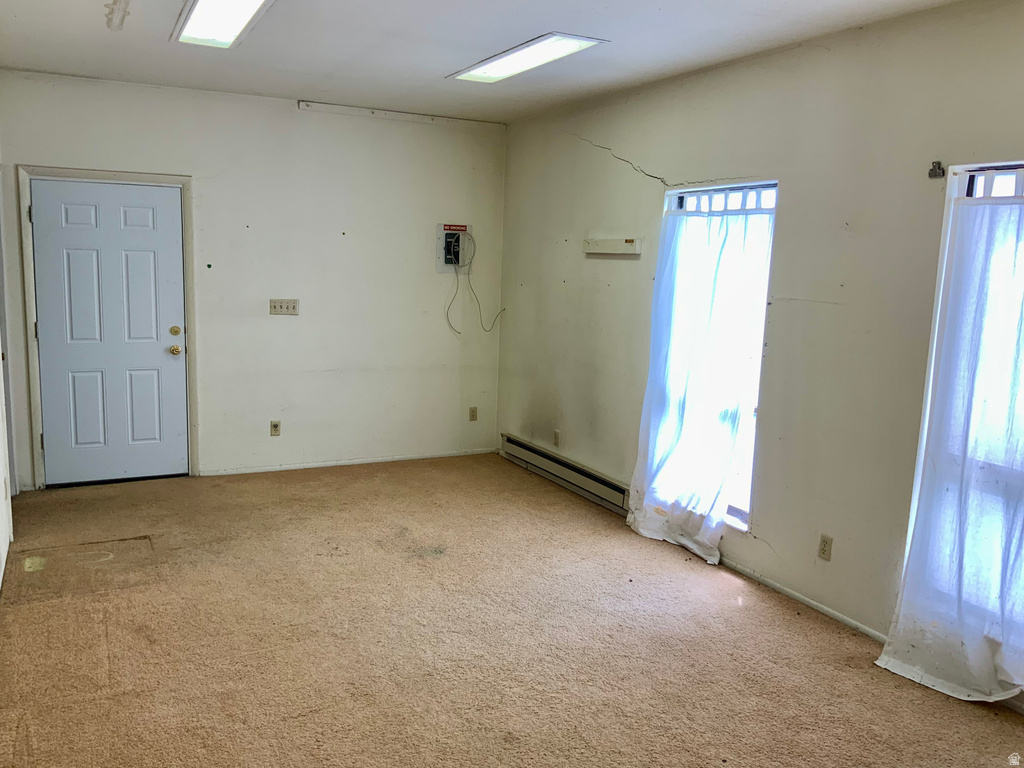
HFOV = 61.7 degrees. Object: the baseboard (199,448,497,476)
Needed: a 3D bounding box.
[{"bbox_3d":[-1.205,0.611,6.741,2.360,0.042,0.014,-2,10,-25],"label":"baseboard"}]

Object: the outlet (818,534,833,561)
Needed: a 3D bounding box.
[{"bbox_3d":[1.513,0.793,4.146,0.010,0.118,0.072,-3,10,-28],"label":"outlet"}]

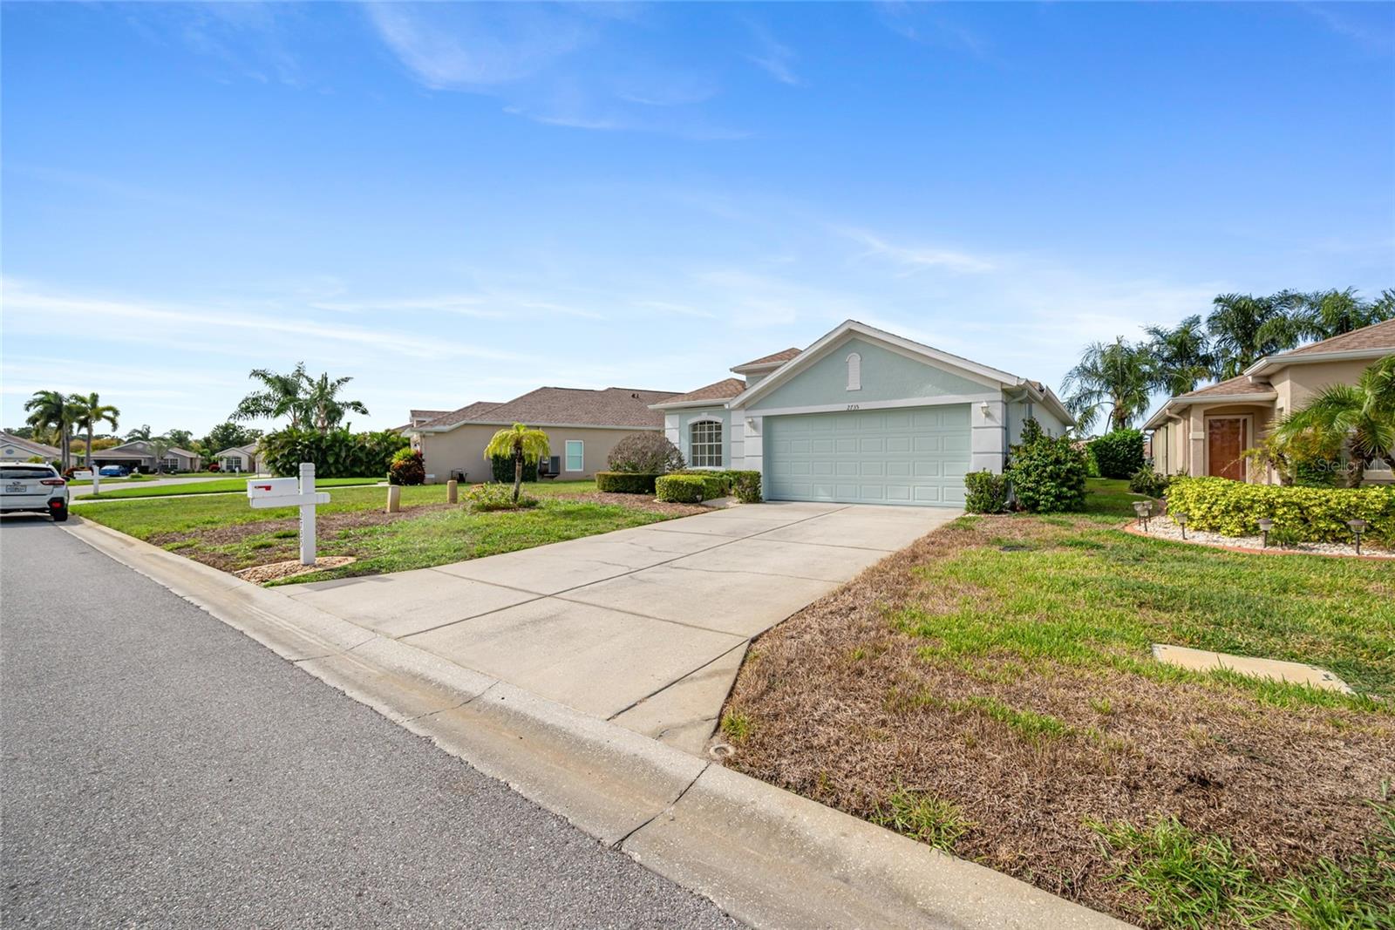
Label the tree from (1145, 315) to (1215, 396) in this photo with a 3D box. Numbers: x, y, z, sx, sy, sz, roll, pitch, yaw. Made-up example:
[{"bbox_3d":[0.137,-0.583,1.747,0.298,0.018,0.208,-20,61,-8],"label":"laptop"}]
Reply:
[{"bbox_3d":[32.152,-4.494,36.000,4.600,11.050,4.600,0,0,37],"label":"tree"}]

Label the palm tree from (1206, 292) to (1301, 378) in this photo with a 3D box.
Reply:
[{"bbox_3d":[35.318,-4.952,34.500,4.700,11.950,4.700,0,0,37],"label":"palm tree"}]

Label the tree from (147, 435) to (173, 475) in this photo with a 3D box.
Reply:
[{"bbox_3d":[-65.244,-1.144,66.000,2.300,4.850,2.300,0,0,-45],"label":"tree"}]

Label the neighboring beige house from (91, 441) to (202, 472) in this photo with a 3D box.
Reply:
[{"bbox_3d":[-82.776,-1.160,81.129,13.500,4.600,11.300,0,0,36],"label":"neighboring beige house"}]

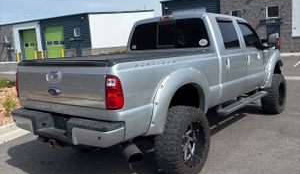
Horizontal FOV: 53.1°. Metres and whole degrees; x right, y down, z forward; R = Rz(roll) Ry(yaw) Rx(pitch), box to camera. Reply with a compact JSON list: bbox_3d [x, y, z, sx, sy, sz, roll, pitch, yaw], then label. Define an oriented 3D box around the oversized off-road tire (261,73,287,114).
[{"bbox_3d":[2.878,0.167,6.940,0.335,0.925,0.925,2,9,38],"label":"oversized off-road tire"}]

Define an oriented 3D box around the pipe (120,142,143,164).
[{"bbox_3d":[-0.188,0.687,3.292,0.150,0.150,0.250,-6,26,-22],"label":"pipe"}]

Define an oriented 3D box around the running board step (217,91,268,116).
[{"bbox_3d":[1.768,0.271,5.562,0.170,0.090,2.100,2,9,38],"label":"running board step"}]

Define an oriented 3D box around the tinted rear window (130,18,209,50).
[{"bbox_3d":[0.297,-0.874,5.091,1.550,0.450,0.070,2,-3,38],"label":"tinted rear window"}]

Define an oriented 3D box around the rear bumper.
[{"bbox_3d":[-1.067,0.459,3.438,1.980,0.300,0.250,2,9,38],"label":"rear bumper"}]

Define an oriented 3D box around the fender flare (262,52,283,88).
[{"bbox_3d":[2.801,-0.442,6.667,0.150,0.760,1.370,2,9,38],"label":"fender flare"}]

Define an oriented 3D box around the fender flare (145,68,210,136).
[{"bbox_3d":[0.422,0.127,3.617,0.150,0.680,1.420,2,9,38],"label":"fender flare"}]

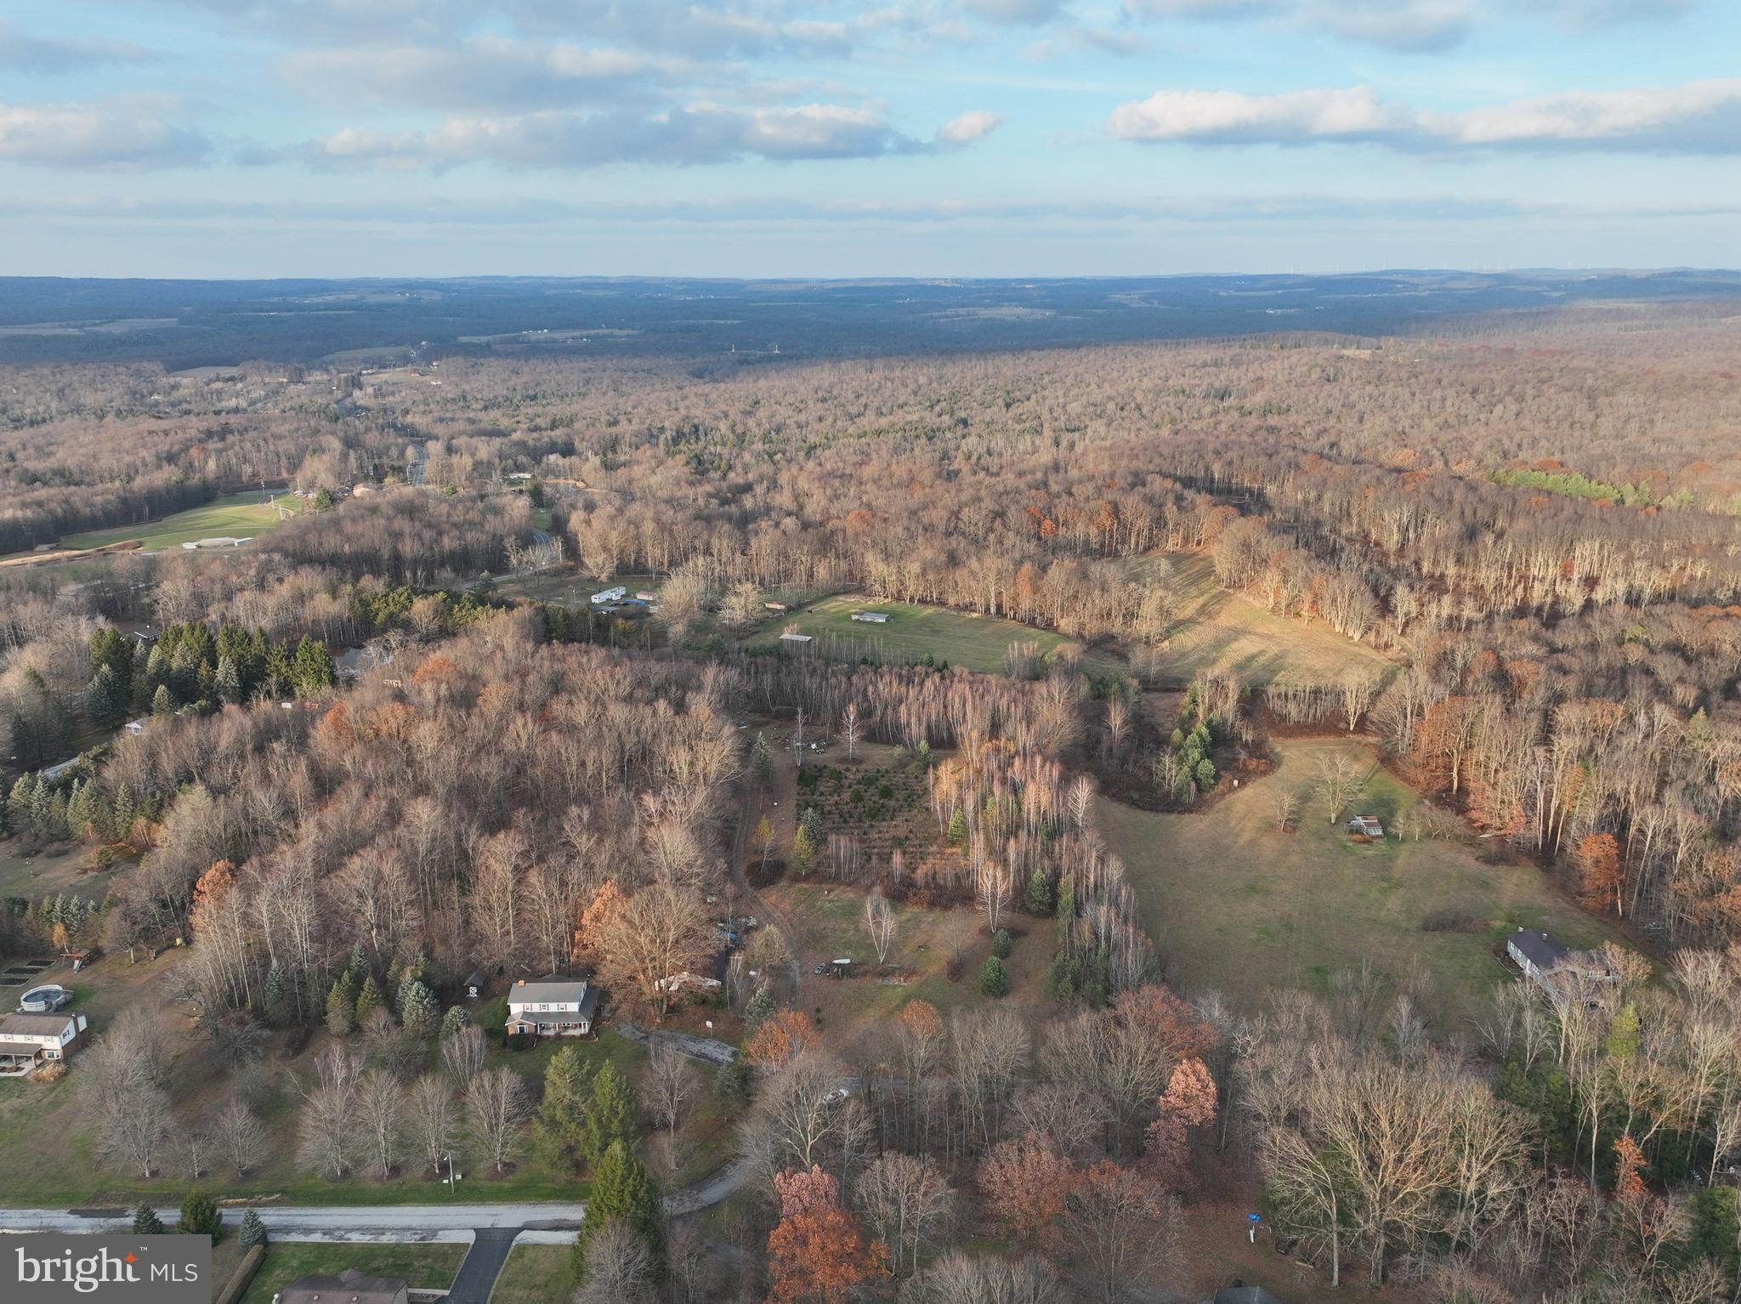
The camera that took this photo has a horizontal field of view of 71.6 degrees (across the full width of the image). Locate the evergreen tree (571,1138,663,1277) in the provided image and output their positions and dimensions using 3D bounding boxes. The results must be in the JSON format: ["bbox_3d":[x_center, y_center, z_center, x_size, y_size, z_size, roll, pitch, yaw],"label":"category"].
[{"bbox_3d":[-32.520,71.150,156.570,12.180,18.740,12.180,0,17,0],"label":"evergreen tree"}]

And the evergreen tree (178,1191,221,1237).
[{"bbox_3d":[-88.270,74.370,158.800,5.550,8.590,5.550,0,18,0],"label":"evergreen tree"}]

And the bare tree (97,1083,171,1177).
[{"bbox_3d":[-102.420,67.020,167.750,10.210,13.950,9.910,0,17,0],"label":"bare tree"}]

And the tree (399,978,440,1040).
[{"bbox_3d":[-75.340,59.320,201.580,6.820,11.550,6.820,0,18,0],"label":"tree"}]

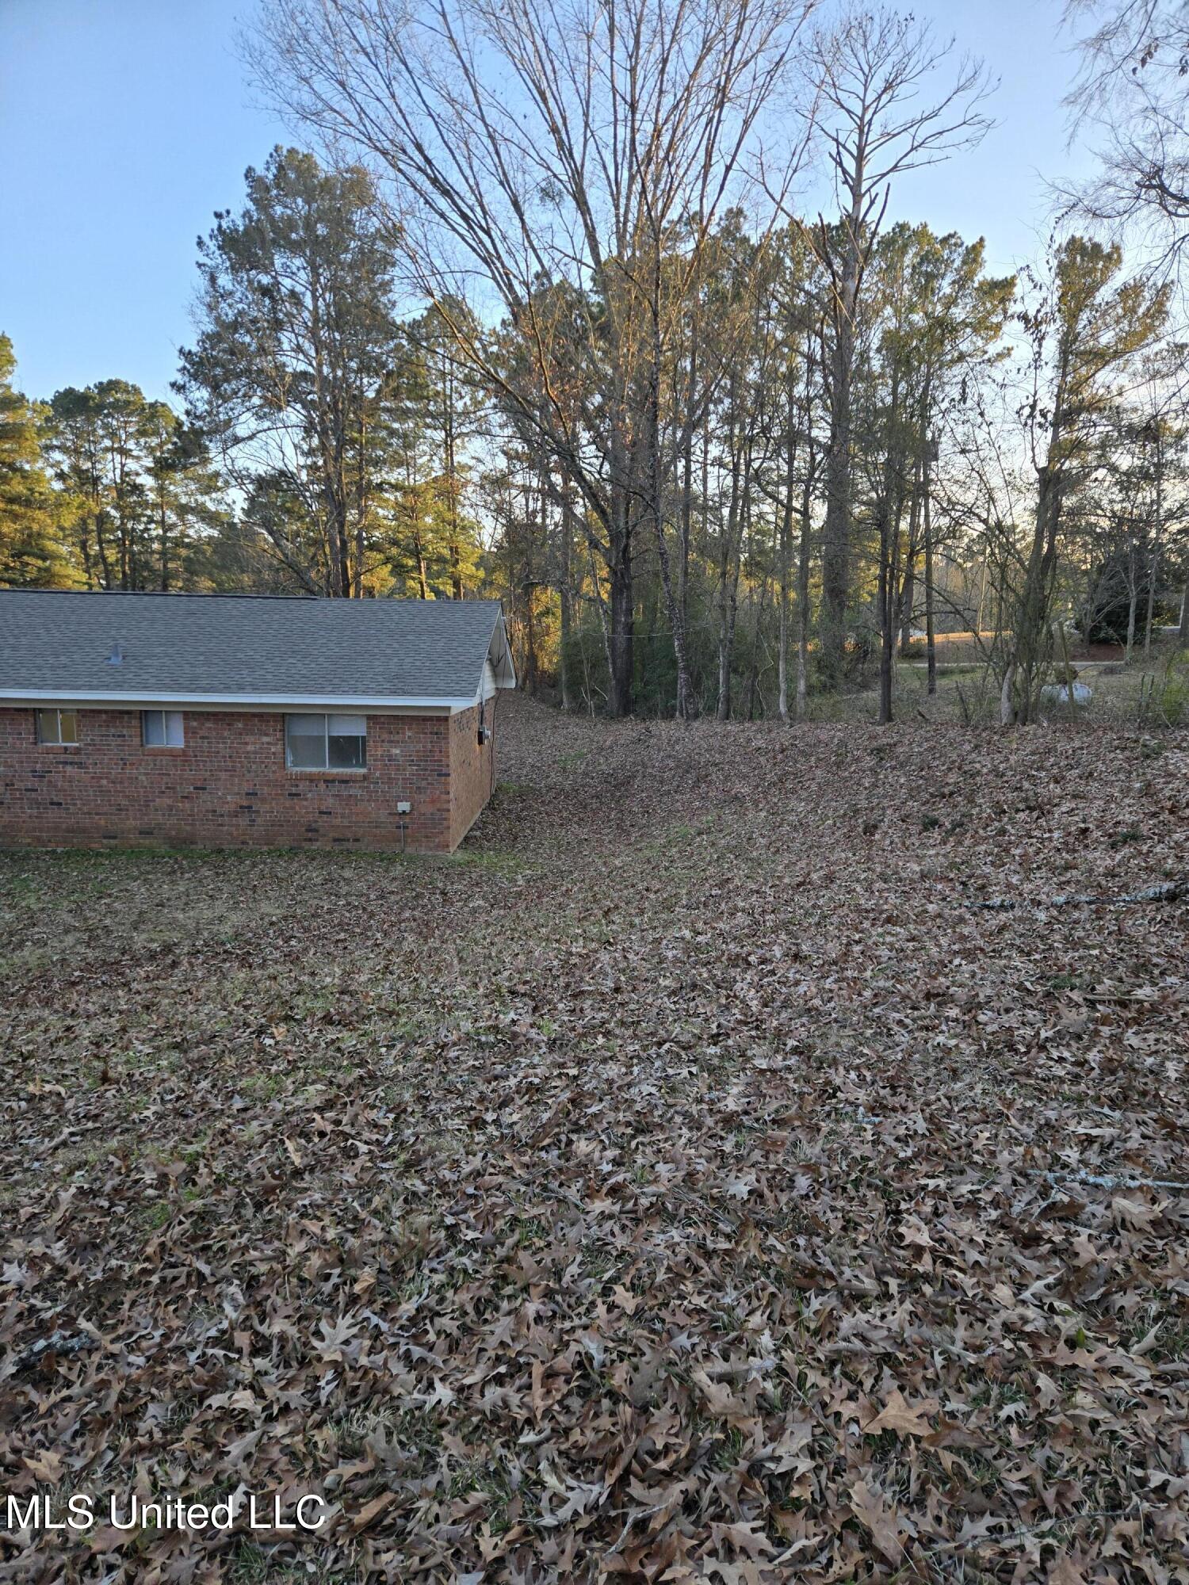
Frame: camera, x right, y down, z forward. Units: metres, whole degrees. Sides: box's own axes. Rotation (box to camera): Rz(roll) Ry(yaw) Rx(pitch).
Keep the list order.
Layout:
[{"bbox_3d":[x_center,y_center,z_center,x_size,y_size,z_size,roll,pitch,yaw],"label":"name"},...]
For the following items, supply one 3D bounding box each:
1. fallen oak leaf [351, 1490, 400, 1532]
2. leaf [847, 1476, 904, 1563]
[{"bbox_3d":[-0.416,1.366,2.000,0.048,0.020,0.105,9,14,37],"label":"fallen oak leaf"},{"bbox_3d":[0.531,1.368,1.980,0.100,0.022,0.170,-1,13,-6],"label":"leaf"}]

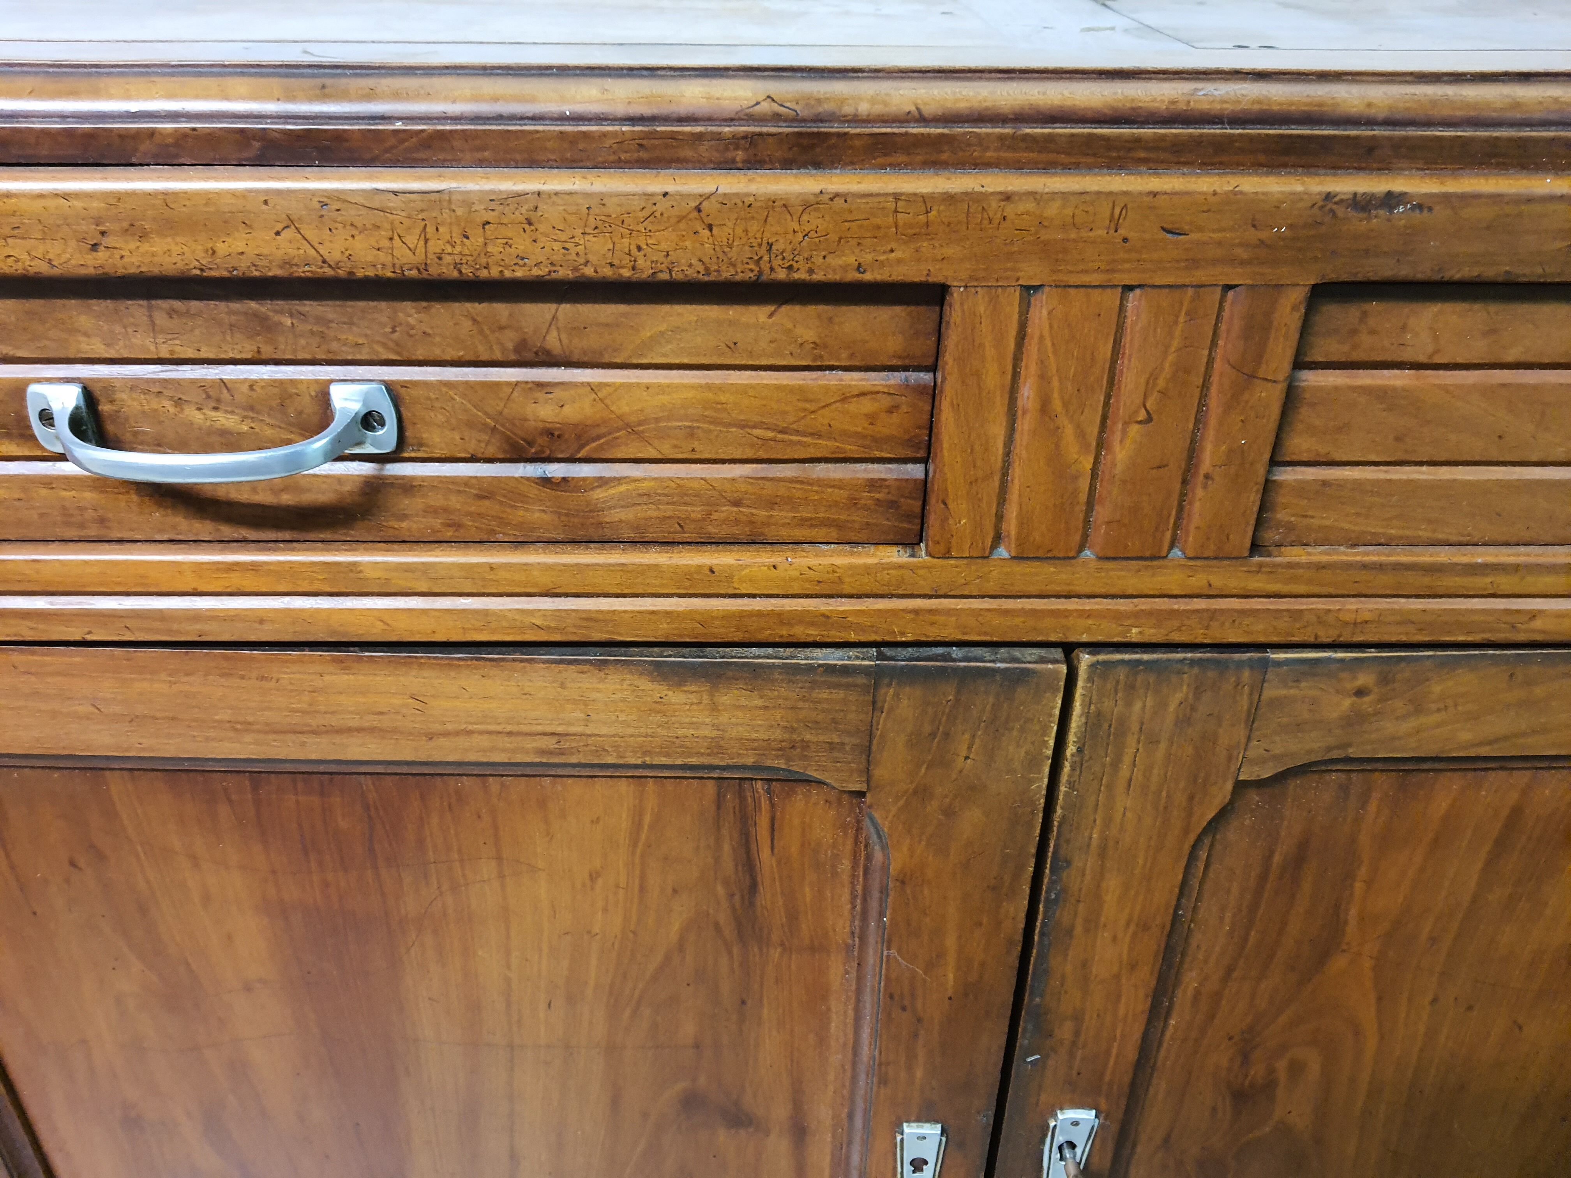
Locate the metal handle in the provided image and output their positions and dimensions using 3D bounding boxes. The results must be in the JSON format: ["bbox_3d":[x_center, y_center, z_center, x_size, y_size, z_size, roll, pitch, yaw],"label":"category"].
[{"bbox_3d":[-0.191,-0.048,0.380,0.119,0.025,0.034,0,30,0],"label":"metal handle"}]

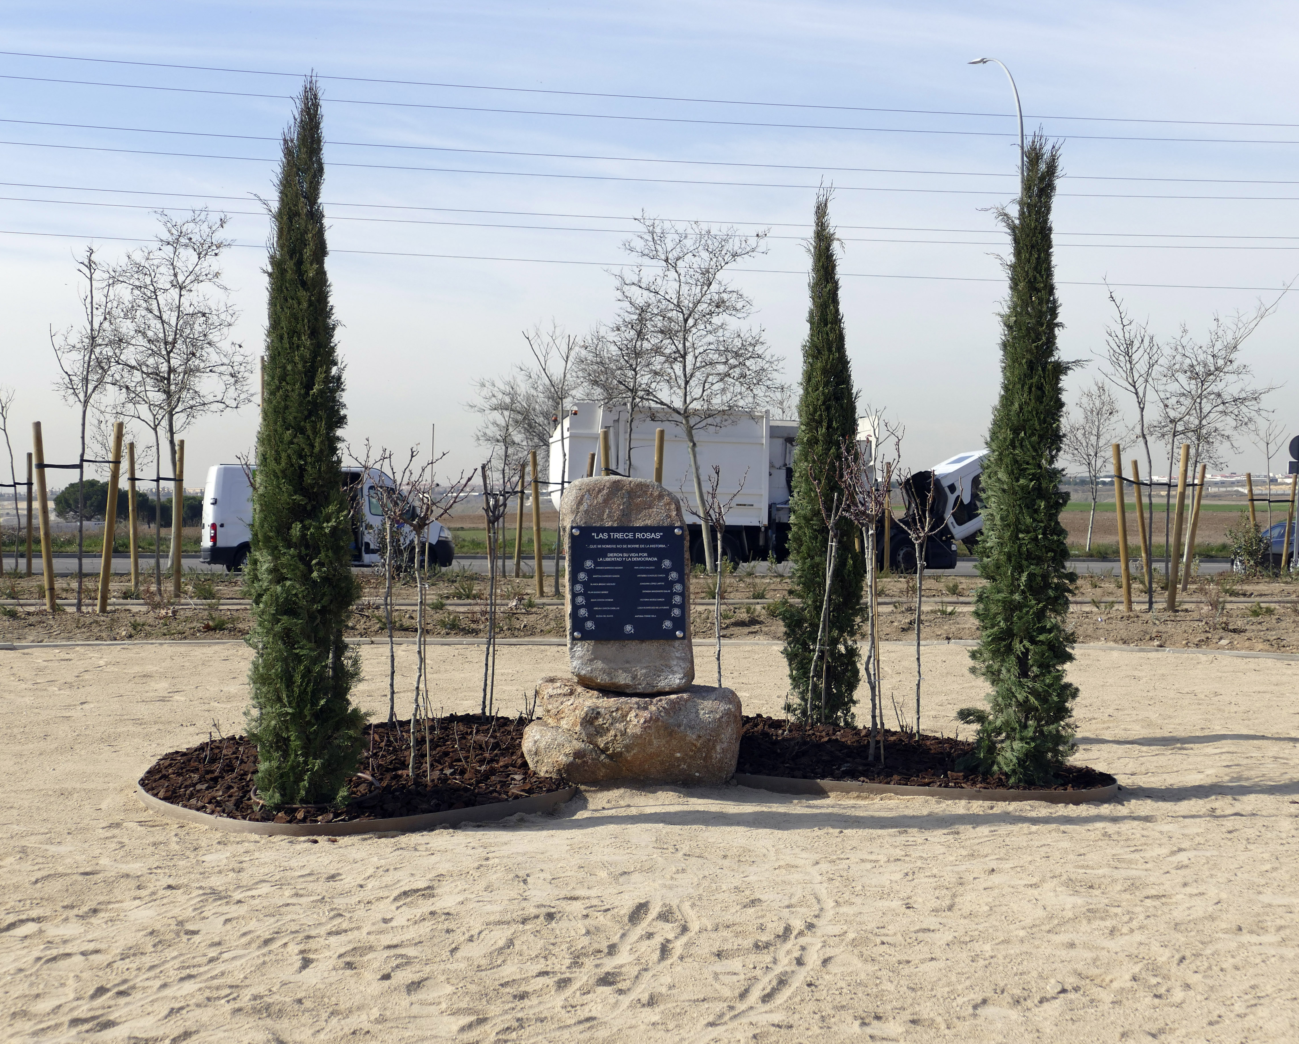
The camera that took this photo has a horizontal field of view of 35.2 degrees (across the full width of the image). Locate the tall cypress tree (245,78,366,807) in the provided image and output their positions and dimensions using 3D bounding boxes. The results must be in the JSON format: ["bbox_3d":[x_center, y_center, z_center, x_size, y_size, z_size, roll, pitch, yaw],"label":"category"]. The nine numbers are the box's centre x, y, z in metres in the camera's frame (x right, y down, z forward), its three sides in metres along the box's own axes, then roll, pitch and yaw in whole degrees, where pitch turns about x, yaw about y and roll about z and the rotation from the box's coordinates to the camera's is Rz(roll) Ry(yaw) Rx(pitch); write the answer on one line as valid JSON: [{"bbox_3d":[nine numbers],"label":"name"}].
[{"bbox_3d":[-1.682,-0.386,10.000,0.580,3.562,0.580,0,1,0],"label":"tall cypress tree"}]

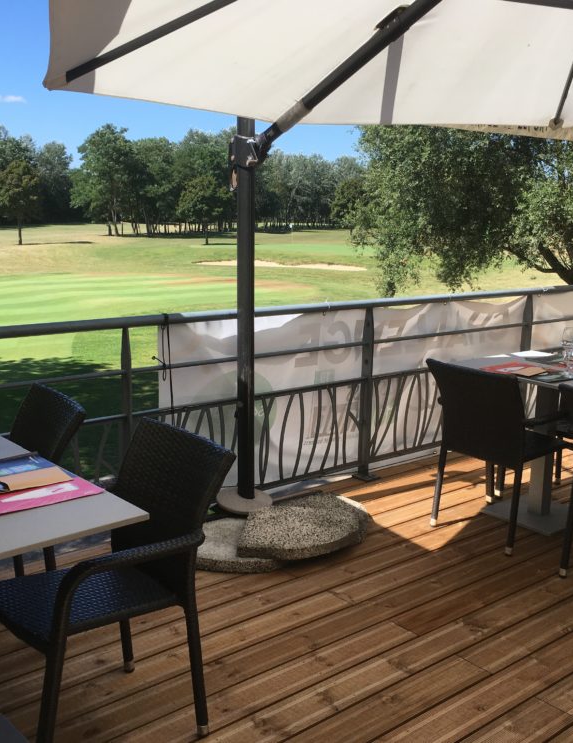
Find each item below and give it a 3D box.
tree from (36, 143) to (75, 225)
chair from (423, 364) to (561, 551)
[{"bbox_3d":[-32.257,-26.224,115.915,5.640,11.650,5.640,-2,12,-15],"label":"tree"},{"bbox_3d":[1.030,0.351,3.881,0.620,0.826,0.570,-8,15,-39],"label":"chair"}]

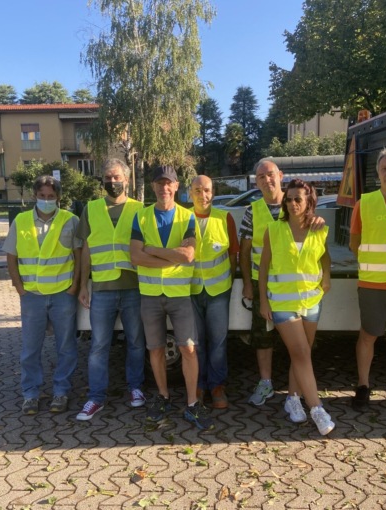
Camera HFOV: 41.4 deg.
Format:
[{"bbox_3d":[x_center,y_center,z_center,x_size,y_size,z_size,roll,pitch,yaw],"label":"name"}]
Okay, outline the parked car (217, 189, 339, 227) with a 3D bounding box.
[{"bbox_3d":[2.793,-1.372,17.500,4.150,1.520,1.760,-4,8,-23],"label":"parked car"}]

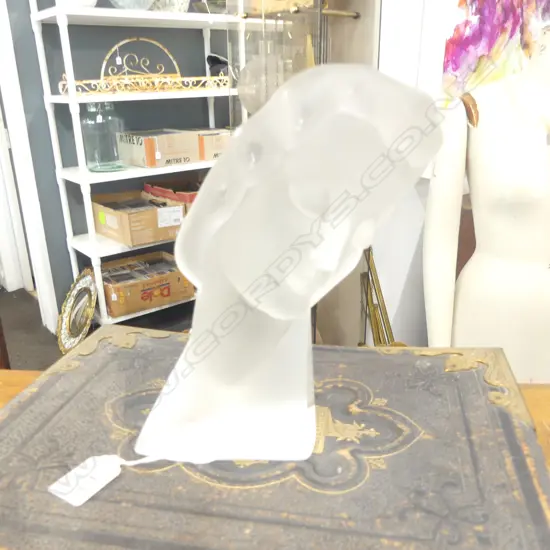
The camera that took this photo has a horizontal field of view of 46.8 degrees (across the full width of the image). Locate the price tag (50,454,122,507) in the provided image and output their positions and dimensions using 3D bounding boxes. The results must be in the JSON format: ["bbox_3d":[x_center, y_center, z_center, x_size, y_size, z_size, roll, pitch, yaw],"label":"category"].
[{"bbox_3d":[-0.107,0.116,0.369,0.024,0.003,0.041,14,28,30],"label":"price tag"}]

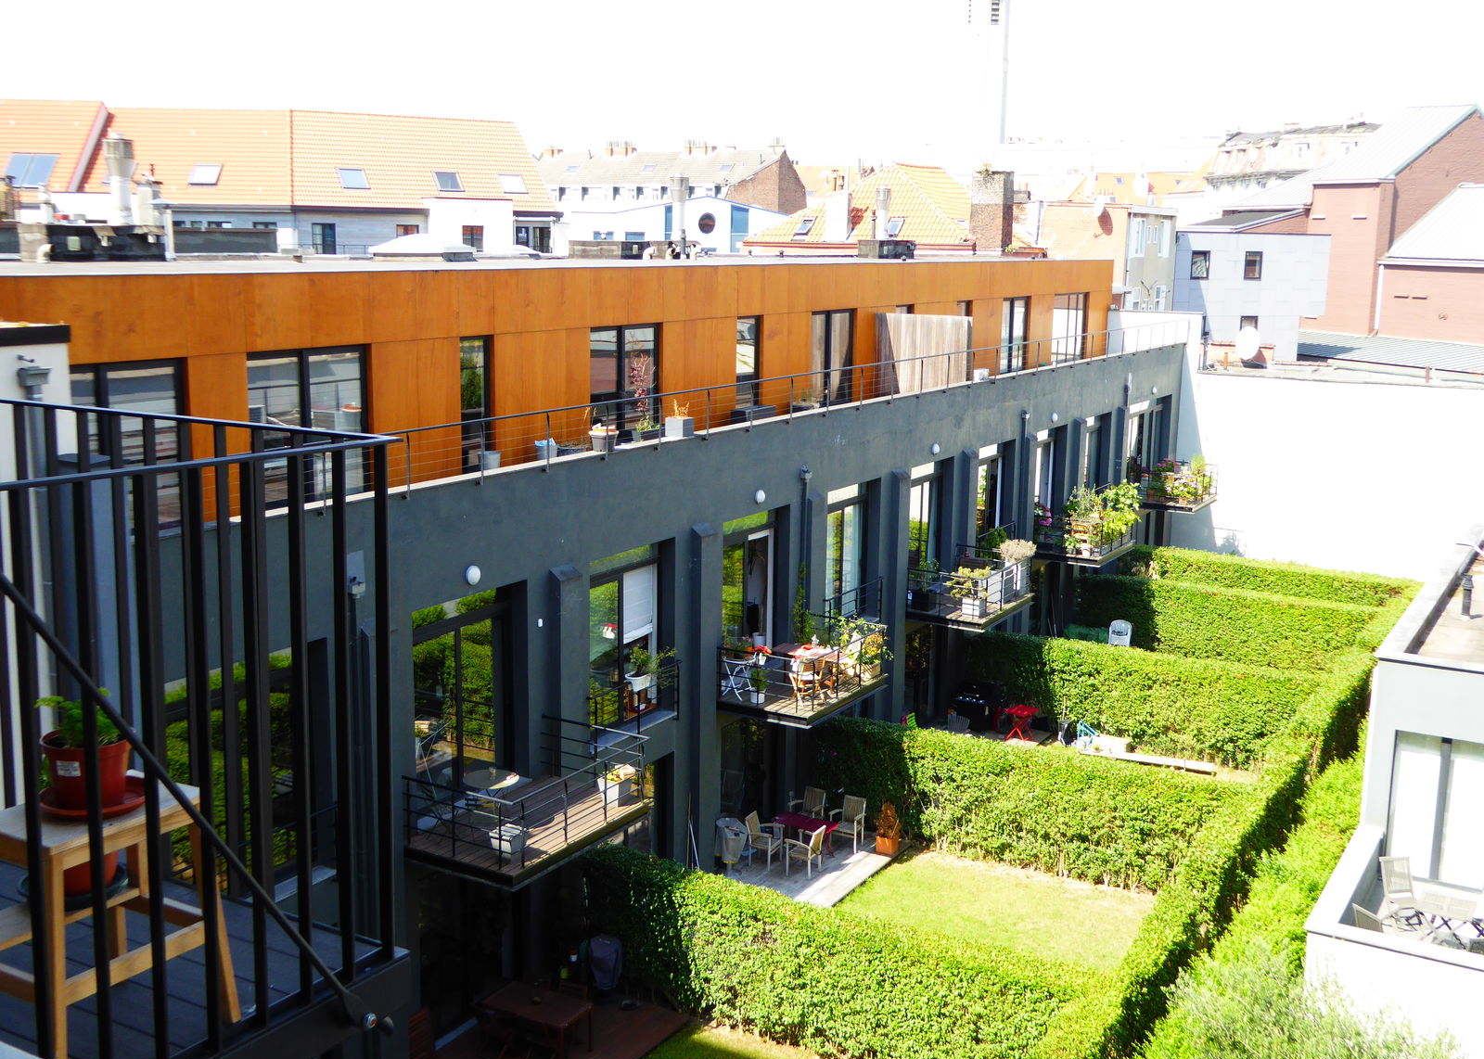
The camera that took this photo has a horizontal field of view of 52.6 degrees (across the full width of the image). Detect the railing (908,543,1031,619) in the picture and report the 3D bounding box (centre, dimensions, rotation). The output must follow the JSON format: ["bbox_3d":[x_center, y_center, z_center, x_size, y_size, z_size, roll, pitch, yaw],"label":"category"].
[{"bbox_3d":[5.333,1.250,34.931,1.928,1.018,3.160,7,13,31],"label":"railing"}]

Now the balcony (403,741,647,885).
[{"bbox_3d":[-3.025,3.878,21.688,1.931,1.226,3.194,7,12,30],"label":"balcony"}]

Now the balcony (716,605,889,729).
[{"bbox_3d":[1.173,2.583,28.212,1.928,1.200,3.160,7,13,31],"label":"balcony"}]

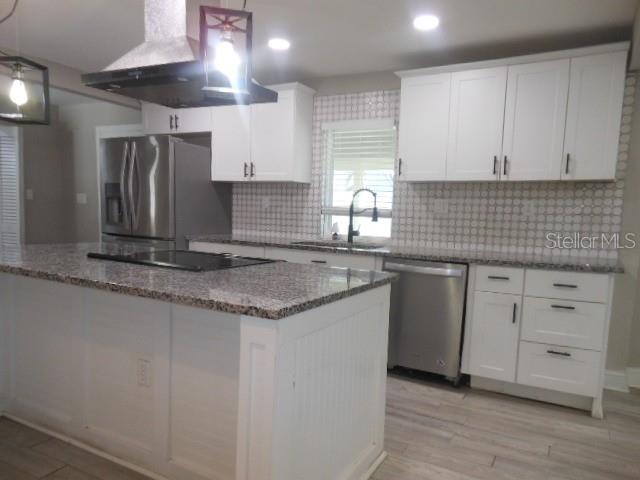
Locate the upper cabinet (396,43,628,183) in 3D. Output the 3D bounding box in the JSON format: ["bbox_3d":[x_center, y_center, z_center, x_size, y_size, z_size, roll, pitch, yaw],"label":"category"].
[{"bbox_3d":[1.328,-0.846,3.389,1.495,0.838,0.342,4,5,28],"label":"upper cabinet"}]

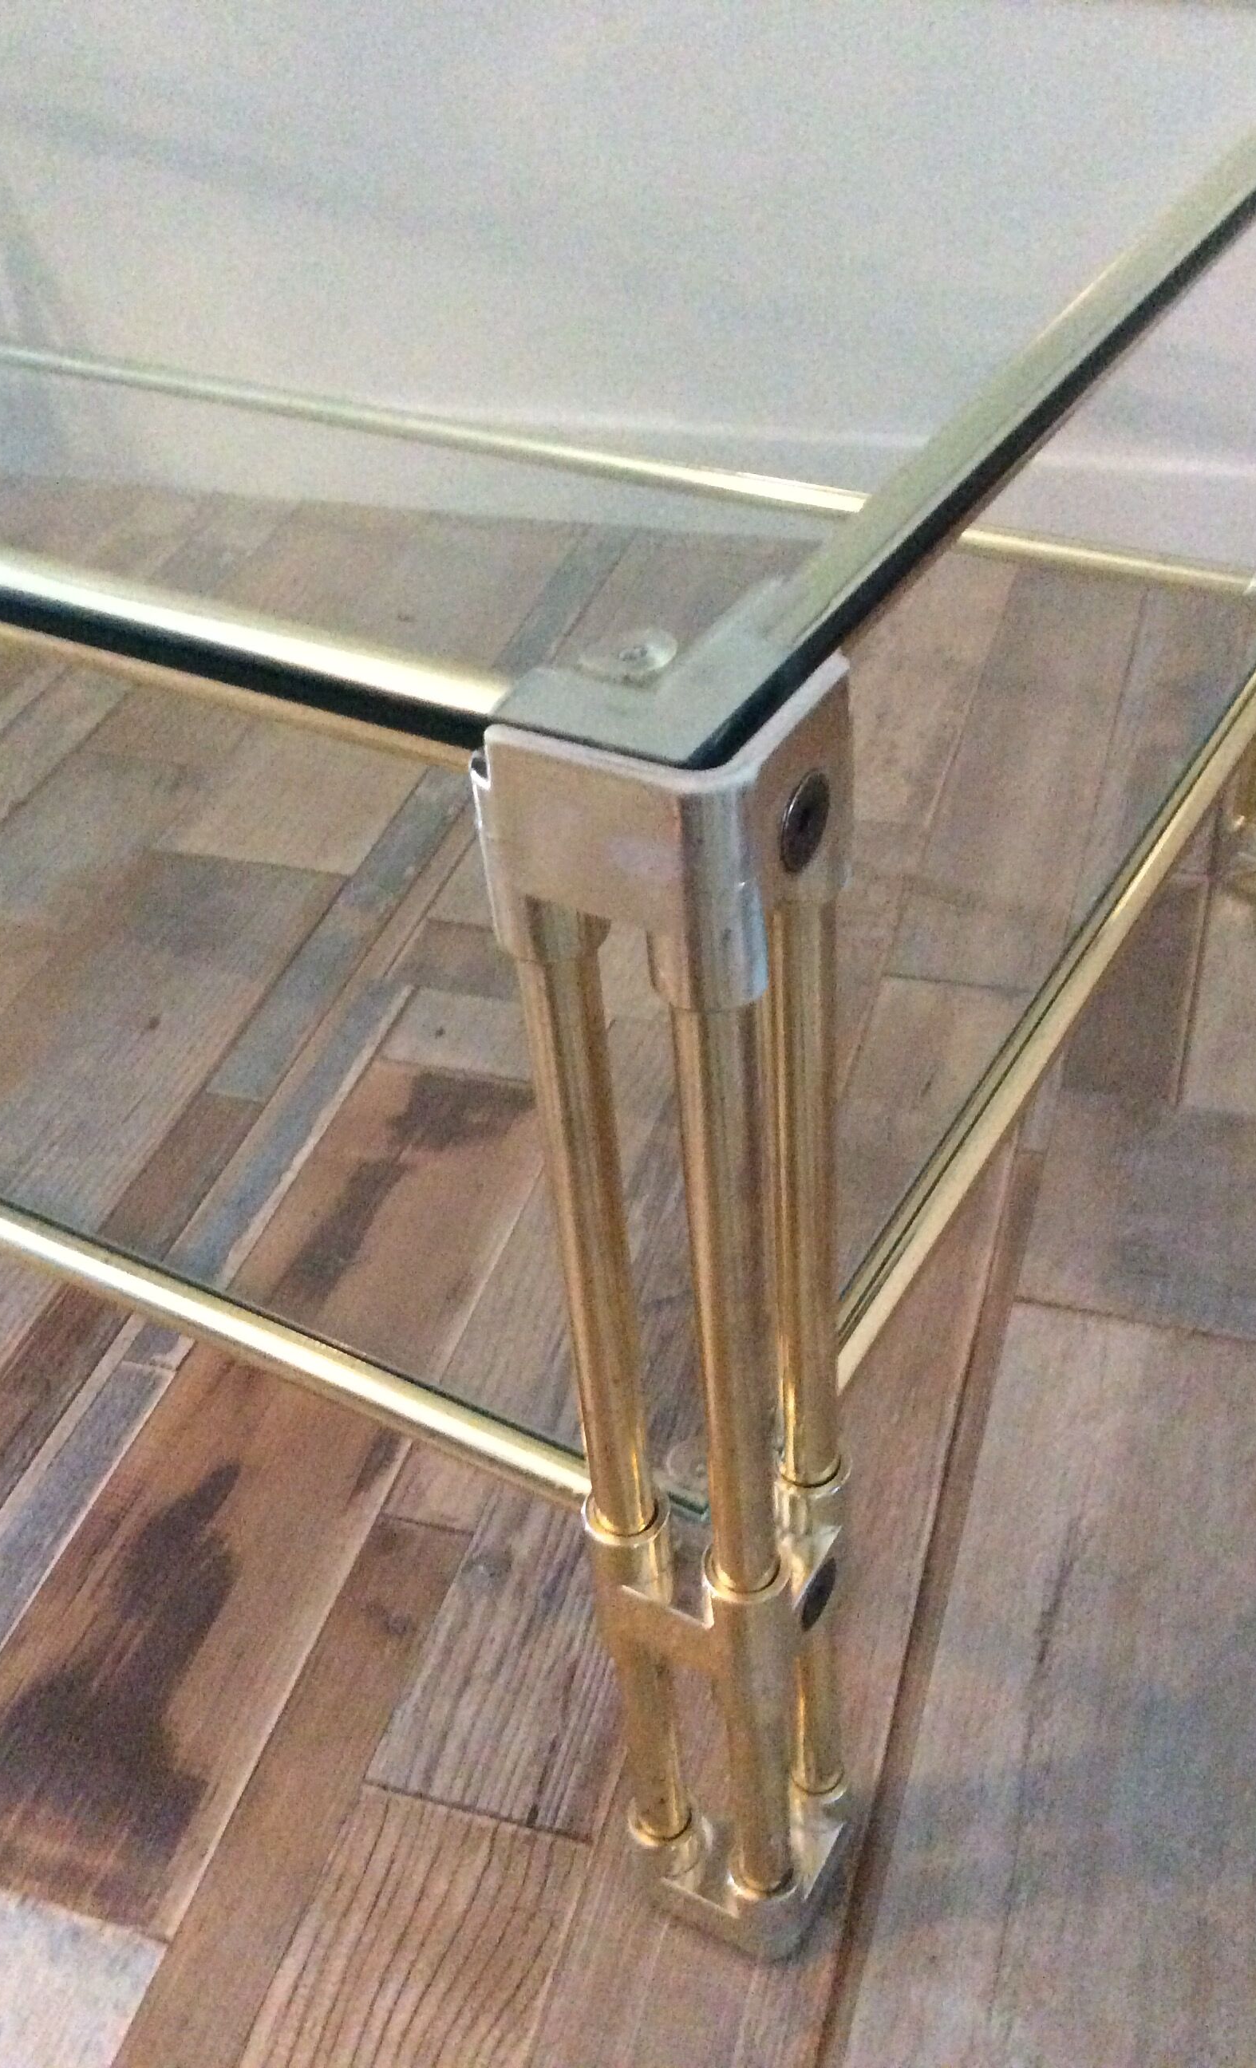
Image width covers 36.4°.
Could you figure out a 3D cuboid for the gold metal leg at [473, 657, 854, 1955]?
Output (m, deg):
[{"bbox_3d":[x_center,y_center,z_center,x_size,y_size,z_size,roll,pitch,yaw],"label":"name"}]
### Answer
[{"bbox_3d":[0.021,0.099,0.469,0.055,0.420,0.055,18,46,26],"label":"gold metal leg"}]

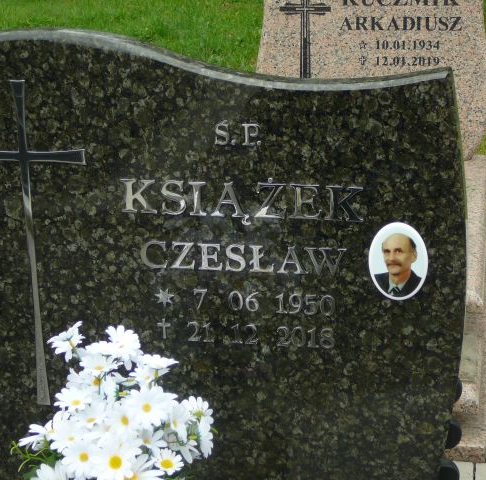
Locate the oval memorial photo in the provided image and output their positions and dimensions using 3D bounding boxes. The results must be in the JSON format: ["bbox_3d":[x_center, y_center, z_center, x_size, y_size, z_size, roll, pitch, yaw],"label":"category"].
[{"bbox_3d":[0.234,0.032,1.810,0.090,0.122,0.012,2,18,11],"label":"oval memorial photo"}]

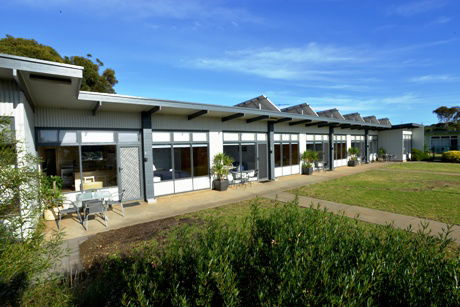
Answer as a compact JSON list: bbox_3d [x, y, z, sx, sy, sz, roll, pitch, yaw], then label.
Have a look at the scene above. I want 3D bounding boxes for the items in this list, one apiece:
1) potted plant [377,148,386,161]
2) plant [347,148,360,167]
[{"bbox_3d":[15.440,0.164,22.220,0.850,1.300,0.850,-3,2,-38],"label":"potted plant"},{"bbox_3d":[10.483,0.263,18.379,1.000,1.620,1.000,-3,2,-38],"label":"plant"}]

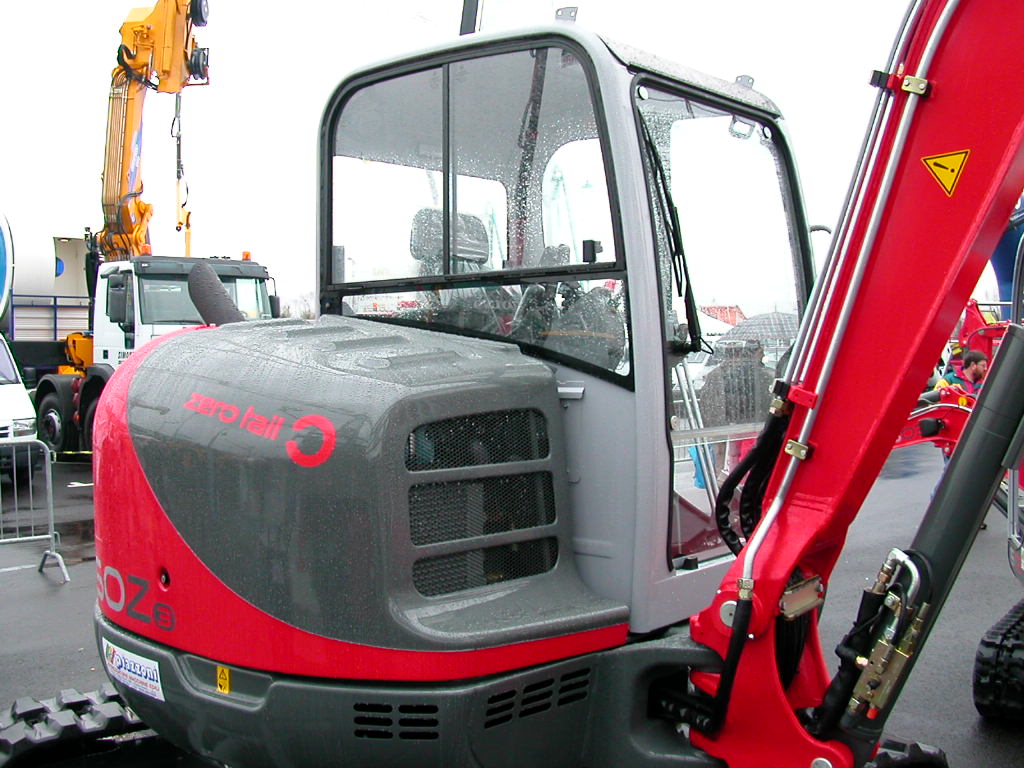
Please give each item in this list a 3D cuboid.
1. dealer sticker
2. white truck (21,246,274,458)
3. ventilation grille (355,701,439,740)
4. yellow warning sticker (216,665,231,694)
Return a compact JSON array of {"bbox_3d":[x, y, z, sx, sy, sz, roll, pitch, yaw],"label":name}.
[{"bbox_3d":[-1.071,0.810,3.100,0.015,0.130,0.320,-18,13,-41],"label":"dealer sticker"},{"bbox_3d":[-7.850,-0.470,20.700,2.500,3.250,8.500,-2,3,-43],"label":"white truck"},{"bbox_3d":[-0.281,0.822,2.665,0.213,0.097,0.020,0,12,3],"label":"ventilation grille"},{"bbox_3d":[-0.743,0.763,2.820,0.052,0.070,0.005,1,2,36],"label":"yellow warning sticker"}]

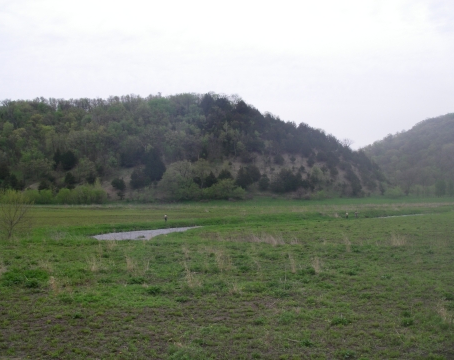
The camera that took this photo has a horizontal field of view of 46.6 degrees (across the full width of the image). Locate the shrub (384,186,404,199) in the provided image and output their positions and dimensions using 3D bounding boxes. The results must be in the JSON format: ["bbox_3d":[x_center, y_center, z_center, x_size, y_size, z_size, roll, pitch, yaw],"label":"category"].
[{"bbox_3d":[88.480,6.640,280.000,10.630,6.380,9.030,0,-1,0],"label":"shrub"}]

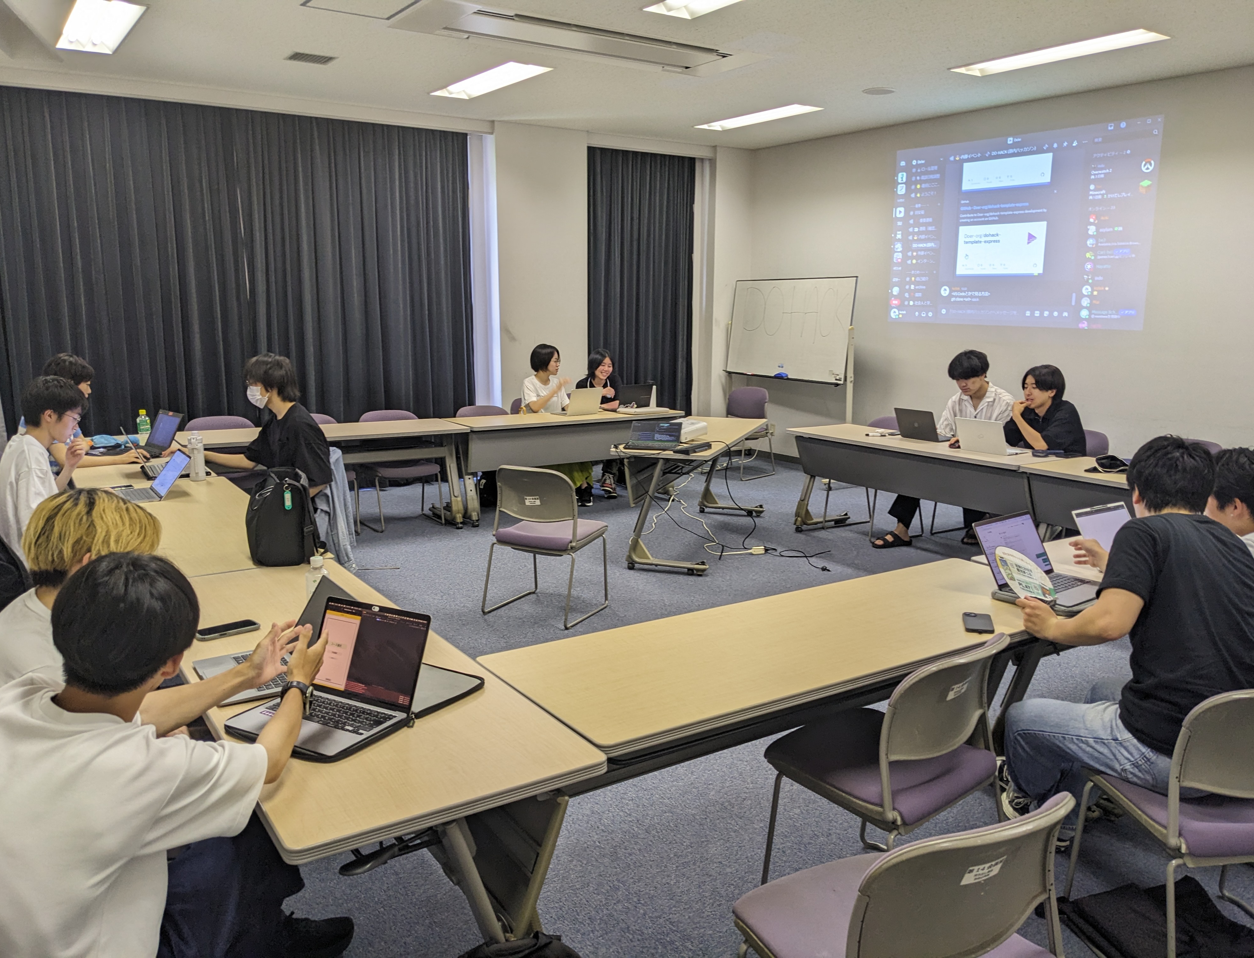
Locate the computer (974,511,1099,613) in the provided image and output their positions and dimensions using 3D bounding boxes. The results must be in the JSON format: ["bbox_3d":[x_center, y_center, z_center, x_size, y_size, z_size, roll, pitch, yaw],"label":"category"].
[{"bbox_3d":[1.339,0.259,3.190,0.316,0.212,0.335,-8,14,-36],"label":"computer"}]

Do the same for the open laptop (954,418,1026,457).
[{"bbox_3d":[2.124,-0.248,5.798,0.293,0.209,0.300,-8,13,-37],"label":"open laptop"}]

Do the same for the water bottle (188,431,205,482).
[{"bbox_3d":[-2.087,-0.109,4.835,0.077,0.232,0.077,-7,13,-33],"label":"water bottle"}]

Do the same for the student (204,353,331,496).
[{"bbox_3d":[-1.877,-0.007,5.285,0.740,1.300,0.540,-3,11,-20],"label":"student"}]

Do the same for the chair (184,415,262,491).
[{"bbox_3d":[-2.639,0.003,6.629,0.515,0.775,0.520,-7,13,-33],"label":"chair"}]

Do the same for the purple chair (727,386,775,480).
[{"bbox_3d":[1.028,-0.433,9.052,0.510,0.780,0.510,-10,15,-44],"label":"purple chair"}]

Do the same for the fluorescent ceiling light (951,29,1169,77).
[{"bbox_3d":[2.463,-2.468,5.746,0.310,0.070,1.220,-7,13,-33],"label":"fluorescent ceiling light"}]

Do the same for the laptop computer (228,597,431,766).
[{"bbox_3d":[-0.630,0.415,2.124,0.301,0.216,0.302,6,12,28],"label":"laptop computer"}]

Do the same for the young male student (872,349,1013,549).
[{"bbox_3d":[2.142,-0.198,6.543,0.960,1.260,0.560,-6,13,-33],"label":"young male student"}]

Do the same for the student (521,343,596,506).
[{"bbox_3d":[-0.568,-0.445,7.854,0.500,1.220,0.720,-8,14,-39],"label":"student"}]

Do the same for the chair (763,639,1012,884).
[{"bbox_3d":[0.698,0.770,2.584,0.490,0.775,0.510,-9,14,-40],"label":"chair"}]

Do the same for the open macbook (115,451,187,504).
[{"bbox_3d":[-2.215,-0.011,4.568,0.350,0.187,0.313,-7,13,-33],"label":"open macbook"}]

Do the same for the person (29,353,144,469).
[{"bbox_3d":[-3.010,-0.028,5.419,0.710,1.270,0.490,-8,14,-39],"label":"person"}]

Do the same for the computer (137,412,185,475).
[{"bbox_3d":[-2.713,-0.252,5.615,0.308,0.218,0.317,9,14,40],"label":"computer"}]

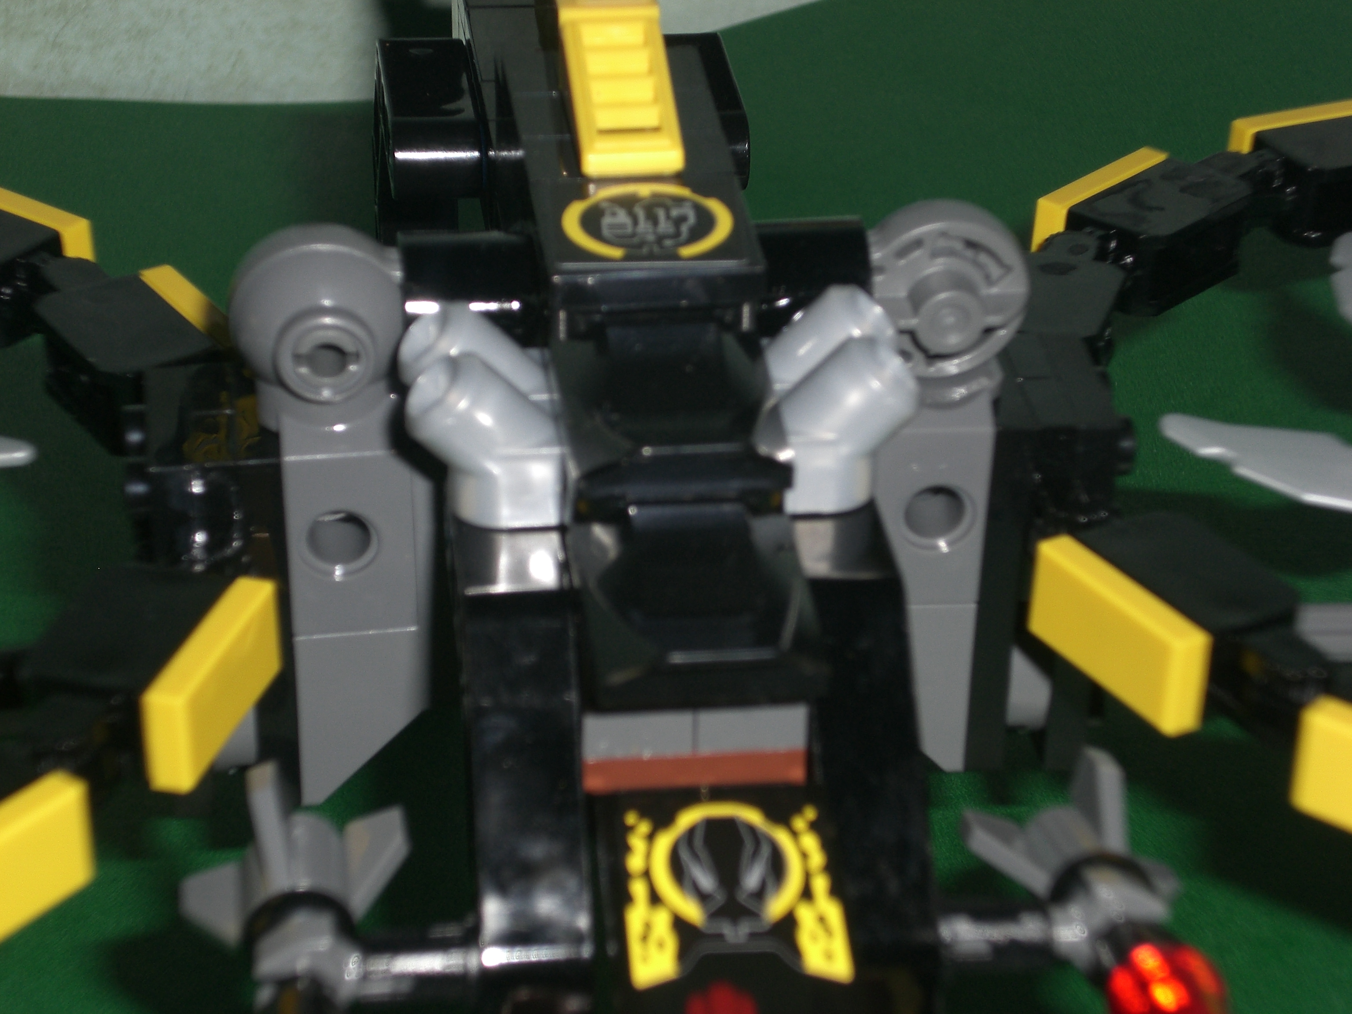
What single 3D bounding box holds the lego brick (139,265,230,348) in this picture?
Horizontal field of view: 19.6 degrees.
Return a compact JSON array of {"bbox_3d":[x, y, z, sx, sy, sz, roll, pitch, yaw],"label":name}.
[{"bbox_3d":[-0.041,-0.014,0.332,0.003,0.008,0.016,-18,35,-27],"label":"lego brick"}]

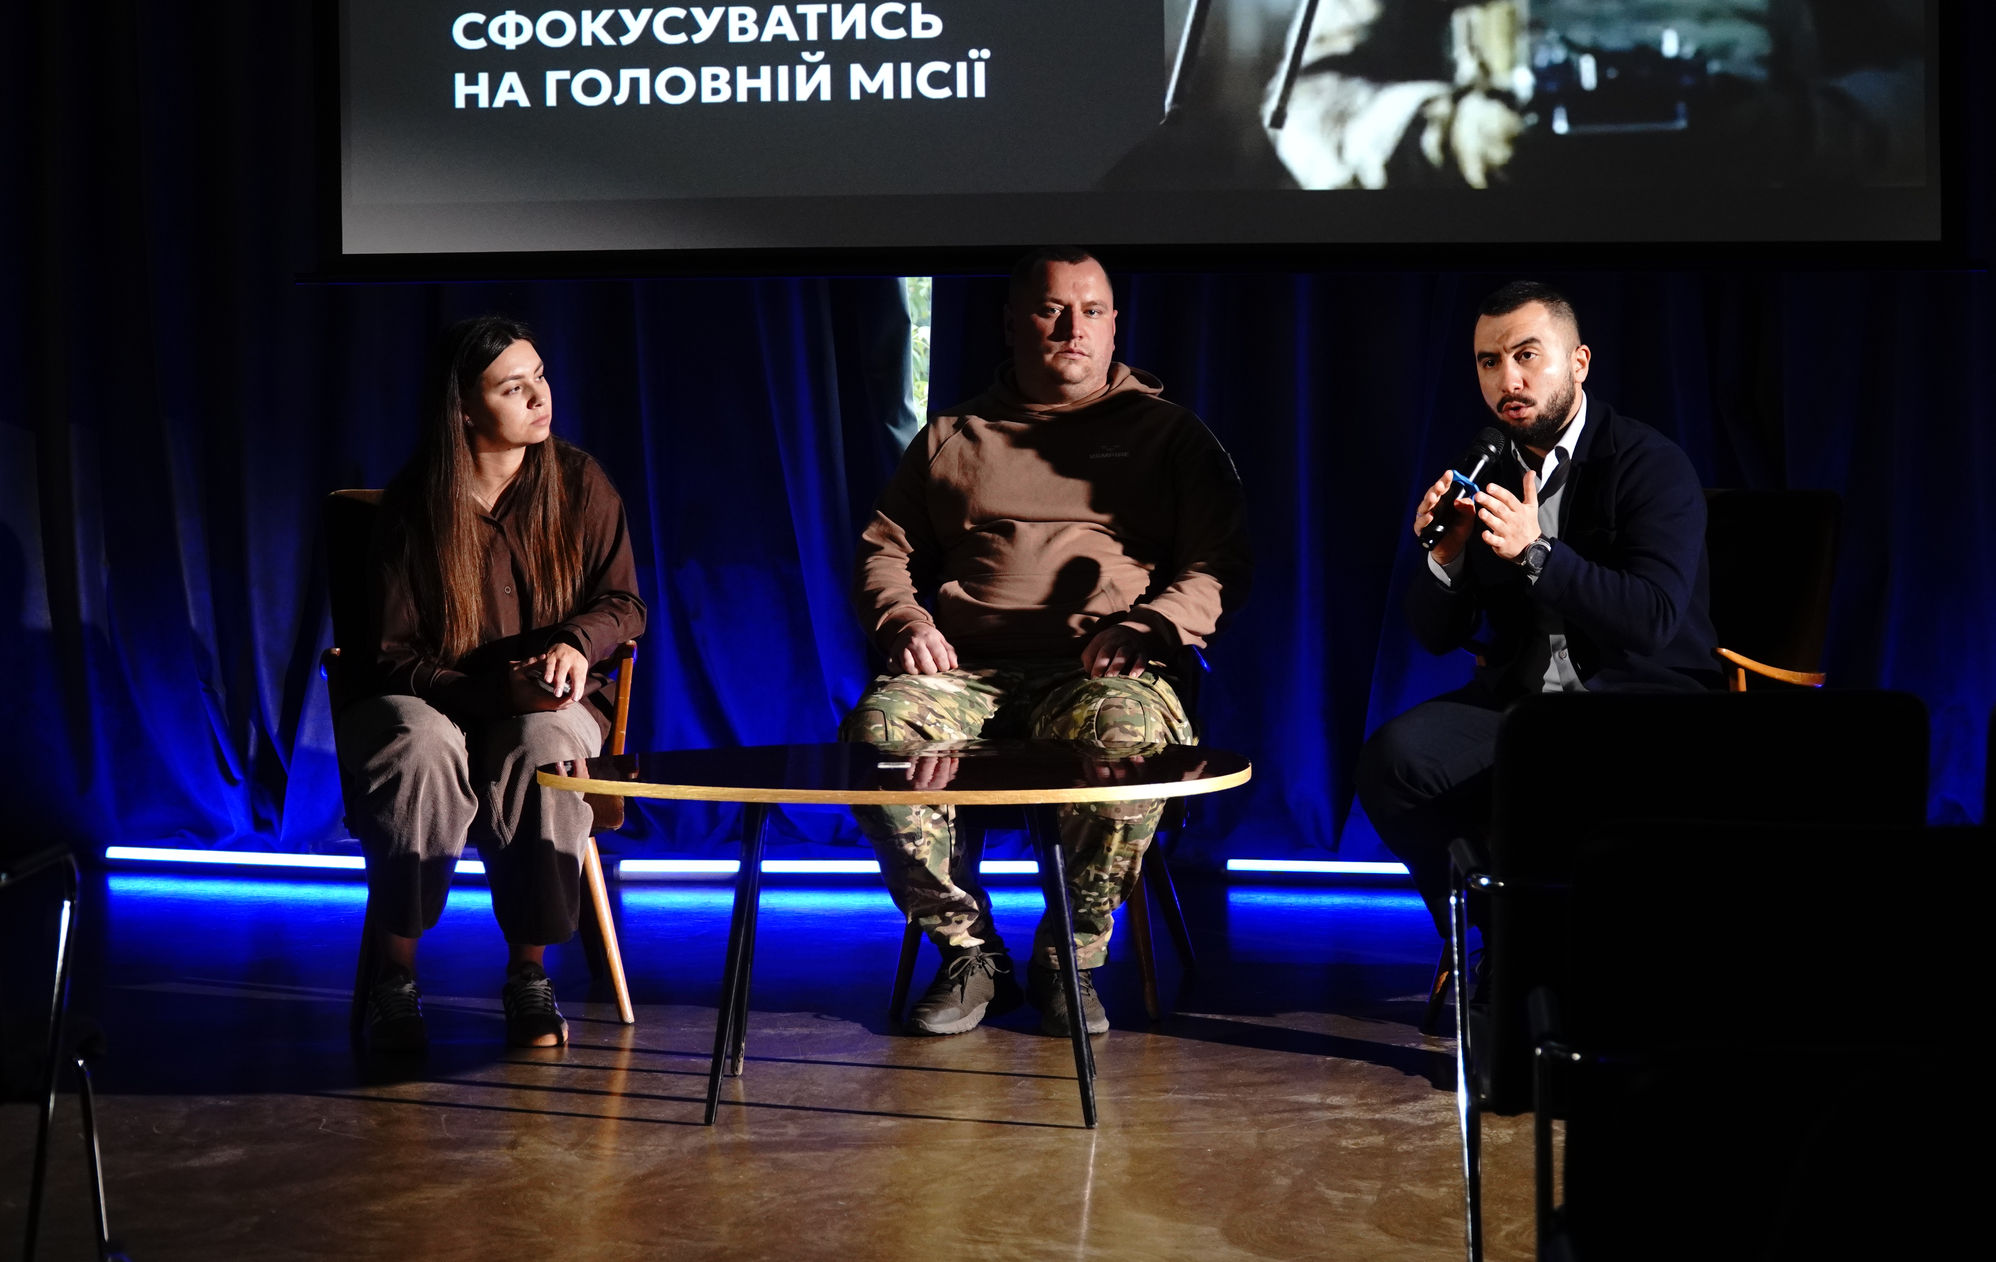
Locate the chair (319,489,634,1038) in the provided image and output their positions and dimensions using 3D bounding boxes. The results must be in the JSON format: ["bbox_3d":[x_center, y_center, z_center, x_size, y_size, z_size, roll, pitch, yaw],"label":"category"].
[{"bbox_3d":[-0.918,0.209,7.982,0.540,0.900,0.680,-1,3,-9],"label":"chair"}]

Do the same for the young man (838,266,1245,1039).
[{"bbox_3d":[0.100,-0.008,7.841,0.700,1.325,0.760,0,3,5],"label":"young man"}]

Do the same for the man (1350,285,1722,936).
[{"bbox_3d":[0.951,0.040,7.534,0.600,1.245,0.780,2,4,35],"label":"man"}]

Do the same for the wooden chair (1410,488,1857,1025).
[{"bbox_3d":[1.082,0.205,7.643,0.540,0.900,0.680,1,4,32],"label":"wooden chair"}]

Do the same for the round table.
[{"bbox_3d":[-0.153,0.455,6.845,1.080,0.515,0.980,-1,3,0],"label":"round table"}]

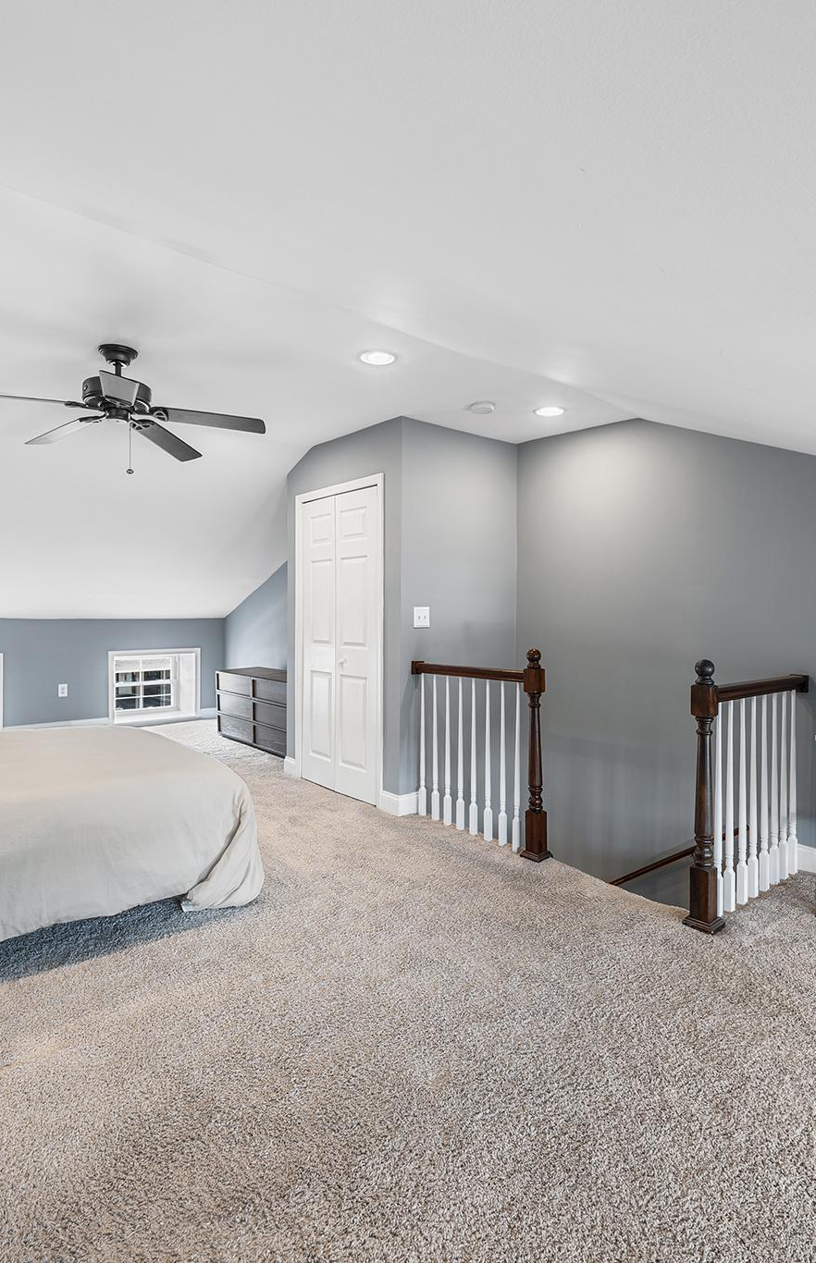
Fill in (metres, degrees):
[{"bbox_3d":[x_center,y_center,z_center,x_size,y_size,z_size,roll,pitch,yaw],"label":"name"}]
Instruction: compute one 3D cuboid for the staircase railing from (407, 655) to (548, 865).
[{"bbox_3d":[0.385,0.626,3.607,0.130,1.060,1.000,-1,2,-39],"label":"staircase railing"}]

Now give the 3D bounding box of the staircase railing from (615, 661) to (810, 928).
[{"bbox_3d":[1.548,0.653,2.796,0.960,1.050,0.130,-1,2,-39],"label":"staircase railing"}]

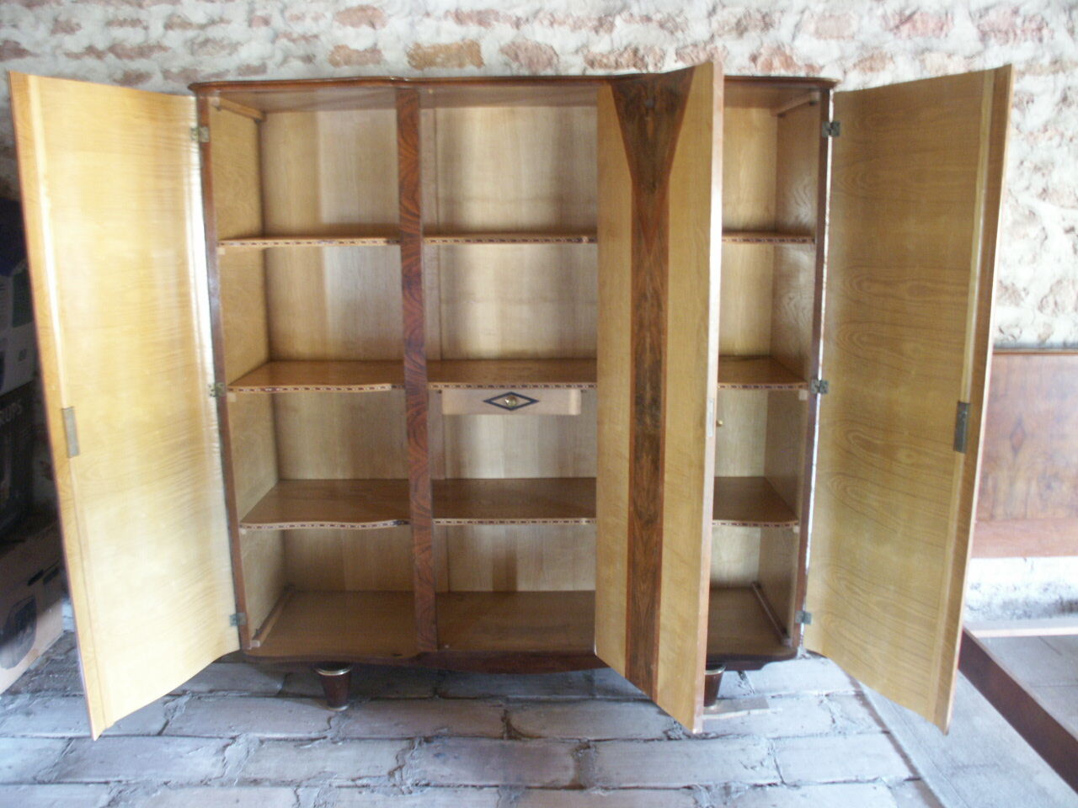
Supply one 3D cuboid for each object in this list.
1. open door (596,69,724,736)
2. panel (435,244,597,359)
[{"bbox_3d":[0.296,0.003,2.312,0.025,1.667,0.488,-7,13,-29],"label":"open door"},{"bbox_3d":[-0.070,-0.333,2.884,0.510,0.387,0.020,-1,12,0],"label":"panel"}]

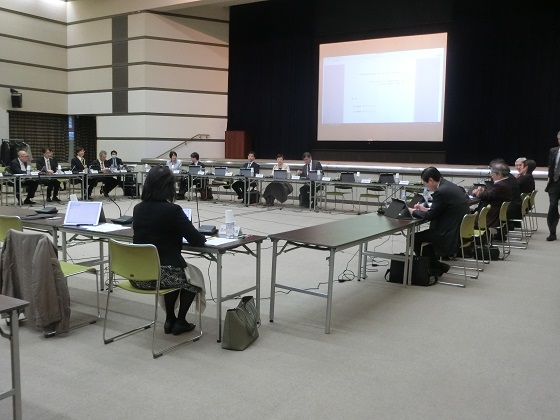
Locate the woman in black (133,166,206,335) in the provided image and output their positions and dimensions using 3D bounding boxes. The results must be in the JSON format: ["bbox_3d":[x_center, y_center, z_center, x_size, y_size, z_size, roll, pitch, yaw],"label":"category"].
[{"bbox_3d":[-0.793,0.318,4.114,0.510,1.270,0.640,5,7,31],"label":"woman in black"}]

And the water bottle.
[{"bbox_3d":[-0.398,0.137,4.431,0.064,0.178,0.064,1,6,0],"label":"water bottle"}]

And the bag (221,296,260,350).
[{"bbox_3d":[-0.278,0.804,3.950,0.155,0.300,0.325,3,7,16],"label":"bag"}]

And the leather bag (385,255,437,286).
[{"bbox_3d":[1.400,0.632,5.846,0.420,0.290,0.160,4,7,24],"label":"leather bag"}]

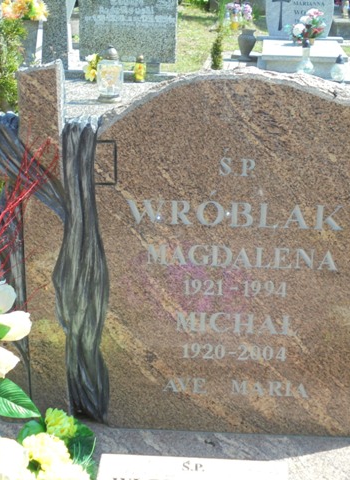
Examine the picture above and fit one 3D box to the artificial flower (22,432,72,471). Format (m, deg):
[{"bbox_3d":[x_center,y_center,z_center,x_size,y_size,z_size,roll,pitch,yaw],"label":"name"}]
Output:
[{"bbox_3d":[-0.246,0.408,1.520,0.092,0.070,0.085,2,21,0],"label":"artificial flower"}]

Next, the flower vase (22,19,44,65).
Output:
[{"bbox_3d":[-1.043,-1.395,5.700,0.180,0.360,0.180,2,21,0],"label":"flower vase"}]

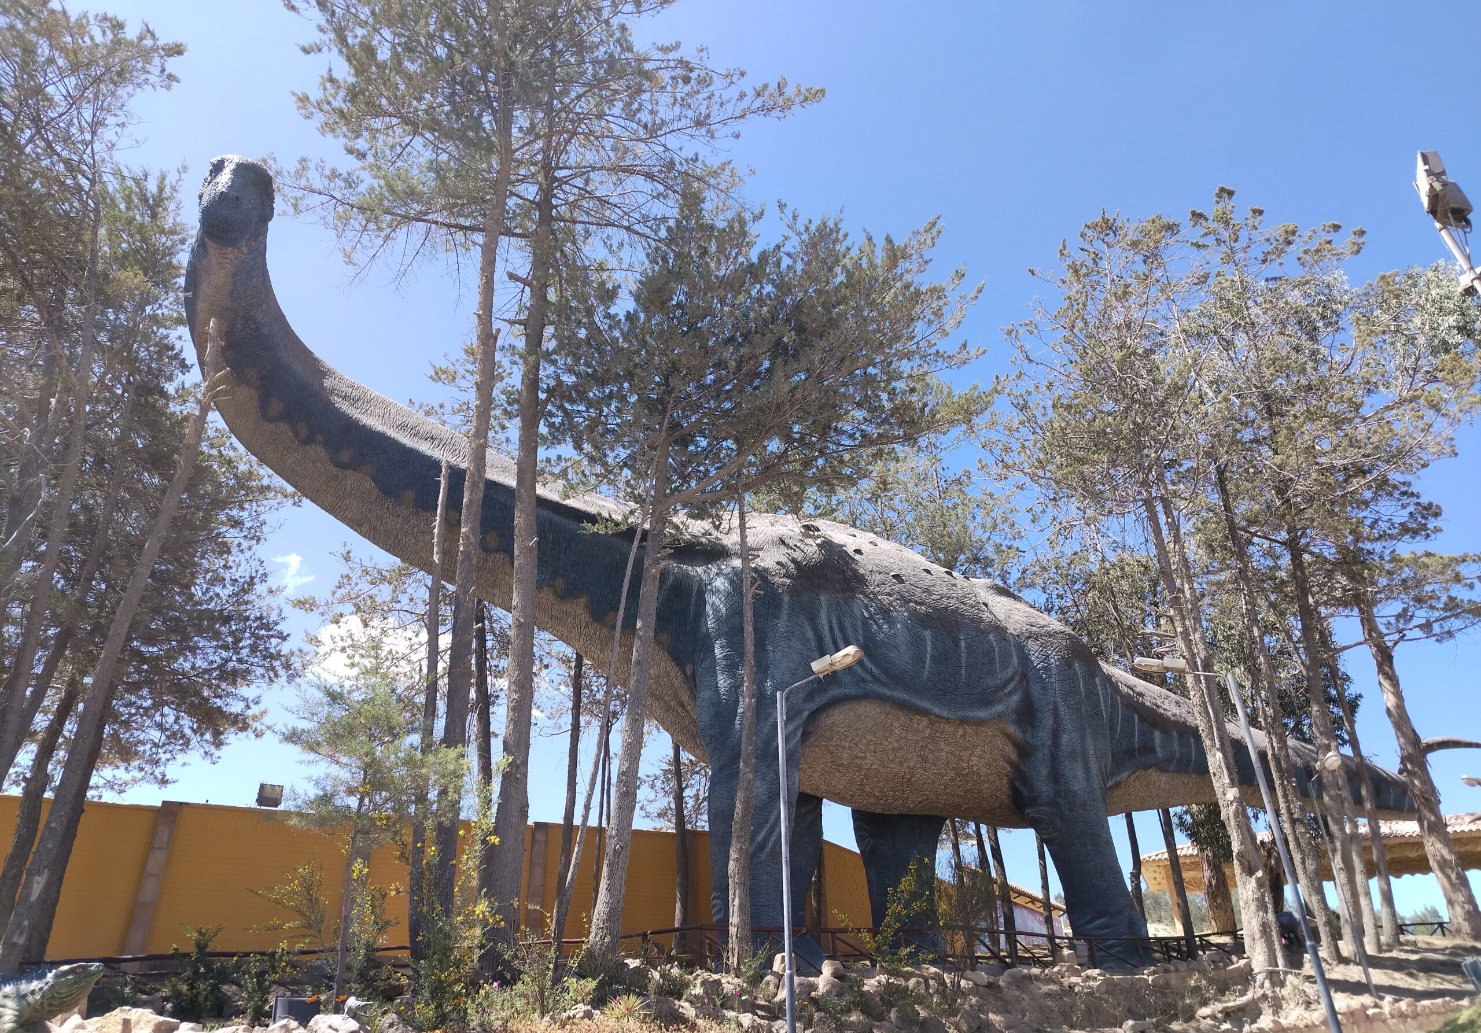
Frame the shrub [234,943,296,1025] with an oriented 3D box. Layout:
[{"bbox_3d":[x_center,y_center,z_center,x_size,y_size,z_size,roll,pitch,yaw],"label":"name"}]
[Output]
[{"bbox_3d":[-4.482,4.410,9.693,0.543,0.723,0.520,10,-32,-20],"label":"shrub"}]

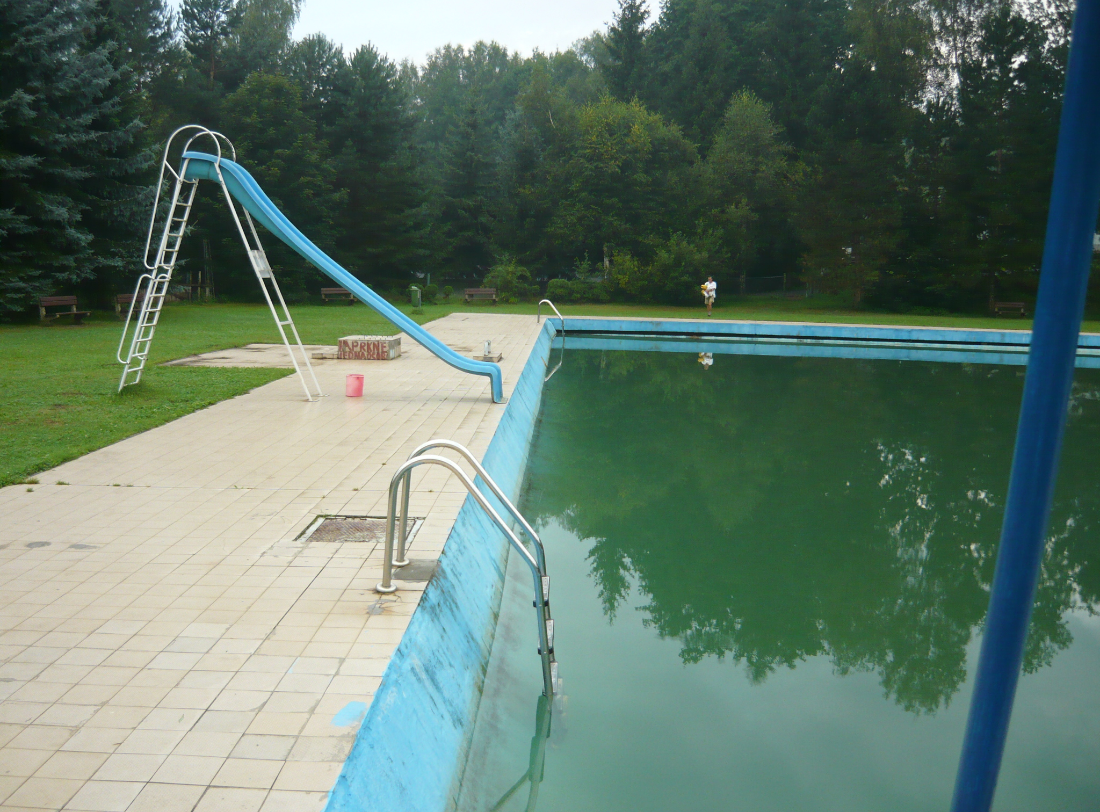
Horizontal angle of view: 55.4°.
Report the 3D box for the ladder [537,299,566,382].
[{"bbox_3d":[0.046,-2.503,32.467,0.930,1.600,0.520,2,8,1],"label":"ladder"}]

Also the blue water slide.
[{"bbox_3d":[-2.788,-1.763,14.315,4.410,3.201,0.500,3,8,5],"label":"blue water slide"}]

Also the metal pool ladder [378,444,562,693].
[{"bbox_3d":[-0.459,1.000,6.264,1.100,1.500,0.540,2,8,1],"label":"metal pool ladder"}]

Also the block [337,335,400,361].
[{"bbox_3d":[-3.407,-1.101,19.827,0.960,0.345,1.060,2,8,1],"label":"block"}]

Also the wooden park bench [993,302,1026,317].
[{"bbox_3d":[25.396,-5.321,57.813,1.620,0.750,0.650,2,8,1],"label":"wooden park bench"}]

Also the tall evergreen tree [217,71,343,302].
[{"bbox_3d":[-12.415,-10.198,48.323,6.066,10.697,5.900,2,8,1],"label":"tall evergreen tree"}]

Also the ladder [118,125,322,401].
[{"bbox_3d":[-4.548,-1.974,14.447,2.764,3.627,0.520,3,8,5],"label":"ladder"}]

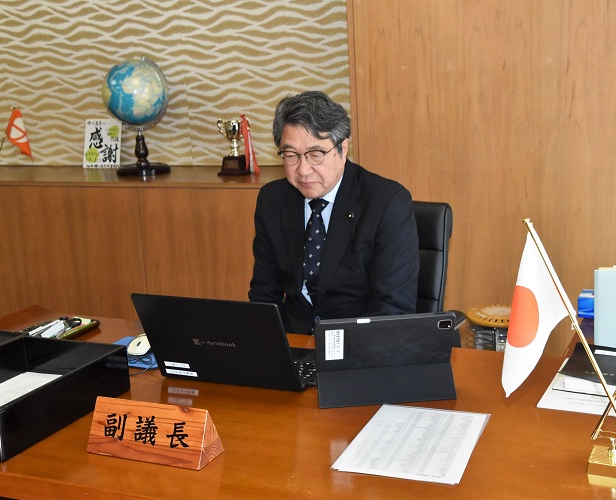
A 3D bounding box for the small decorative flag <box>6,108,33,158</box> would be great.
[{"bbox_3d":[-1.289,-0.521,3.903,0.120,0.232,0.045,0,12,12],"label":"small decorative flag"}]

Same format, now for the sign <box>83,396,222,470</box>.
[{"bbox_3d":[-0.277,0.319,1.570,0.235,0.091,0.089,3,13,24],"label":"sign"}]

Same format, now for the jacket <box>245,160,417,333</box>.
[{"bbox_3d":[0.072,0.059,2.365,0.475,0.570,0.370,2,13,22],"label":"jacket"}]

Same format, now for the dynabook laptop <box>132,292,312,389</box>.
[{"bbox_3d":[-0.146,0.173,1.903,0.332,0.226,0.315,2,13,22],"label":"dynabook laptop"}]

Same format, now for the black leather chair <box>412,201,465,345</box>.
[{"bbox_3d":[0.128,0.377,2.615,0.600,0.970,0.640,2,13,22],"label":"black leather chair"}]

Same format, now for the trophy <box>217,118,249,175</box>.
[{"bbox_3d":[-0.299,-0.416,3.528,0.137,0.230,0.115,-1,12,8],"label":"trophy"}]

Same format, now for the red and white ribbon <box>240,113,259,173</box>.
[{"bbox_3d":[-0.235,-0.424,3.507,0.062,0.236,0.040,2,13,22],"label":"red and white ribbon"}]

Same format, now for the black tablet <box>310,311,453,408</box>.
[{"bbox_3d":[0.154,0.209,1.780,0.280,0.182,0.125,-3,12,-3],"label":"black tablet"}]

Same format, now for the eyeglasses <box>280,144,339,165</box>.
[{"bbox_3d":[0.015,-0.267,2.297,0.142,0.046,0.140,3,22,25],"label":"eyeglasses"}]

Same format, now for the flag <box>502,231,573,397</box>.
[{"bbox_3d":[0.373,0.103,1.420,0.114,0.272,0.055,1,13,17],"label":"flag"}]

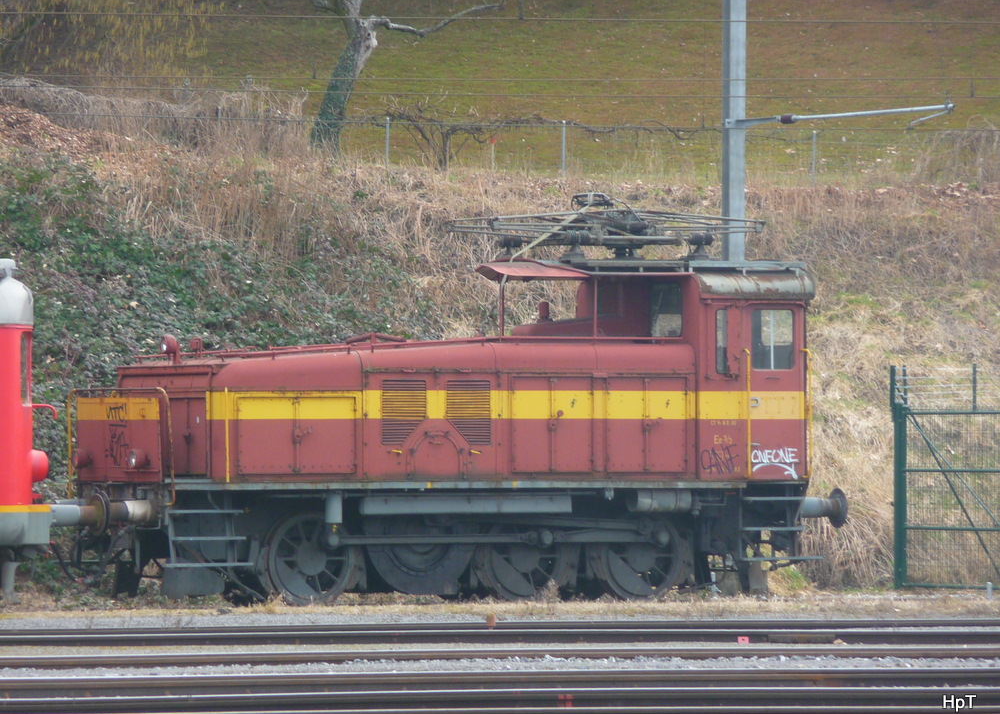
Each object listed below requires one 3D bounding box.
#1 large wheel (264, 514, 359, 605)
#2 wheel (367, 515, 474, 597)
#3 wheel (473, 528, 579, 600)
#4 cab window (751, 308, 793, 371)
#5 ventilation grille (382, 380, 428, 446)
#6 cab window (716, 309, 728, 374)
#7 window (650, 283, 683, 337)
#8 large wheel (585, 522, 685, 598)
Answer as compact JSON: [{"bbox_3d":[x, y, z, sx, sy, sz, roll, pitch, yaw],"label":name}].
[{"bbox_3d":[-2.174,2.303,92.258,1.060,1.060,0.150,0,-1,-26],"label":"large wheel"},{"bbox_3d":[-0.937,2.243,92.829,1.220,1.060,0.160,0,-1,-26],"label":"wheel"},{"bbox_3d":[0.258,2.304,93.444,1.060,1.060,0.150,0,-1,-26],"label":"wheel"},{"bbox_3d":[3.171,-0.200,94.126,0.553,0.716,0.050,0,-1,-26],"label":"cab window"},{"bbox_3d":[-1.102,0.633,92.220,0.561,0.741,0.050,0,-1,-26],"label":"ventilation grille"},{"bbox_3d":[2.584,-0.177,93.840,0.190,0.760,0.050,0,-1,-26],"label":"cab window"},{"bbox_3d":[1.966,-0.548,94.418,0.050,0.630,0.818,0,-1,-26],"label":"window"},{"bbox_3d":[1.620,2.312,94.108,1.060,1.060,0.150,0,-1,-26],"label":"large wheel"}]

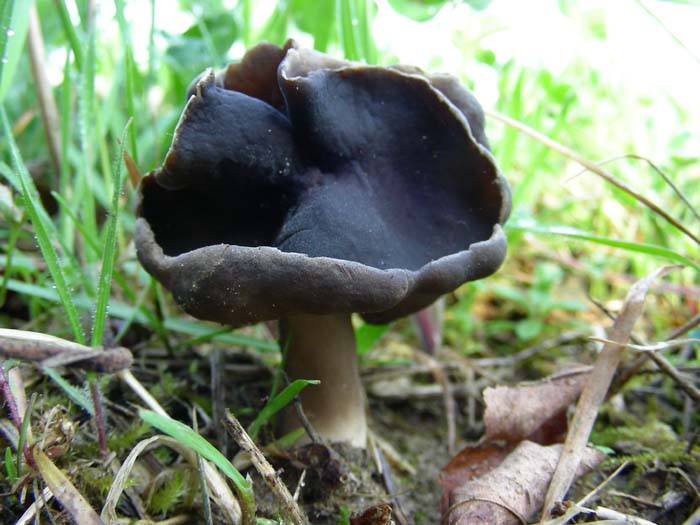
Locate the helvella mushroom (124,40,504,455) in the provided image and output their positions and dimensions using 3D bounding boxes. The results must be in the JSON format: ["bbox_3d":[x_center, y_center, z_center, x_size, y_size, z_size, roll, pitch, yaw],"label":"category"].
[{"bbox_3d":[-0.003,-0.004,0.106,0.048,0.051,0.044,0,12,0],"label":"helvella mushroom"}]

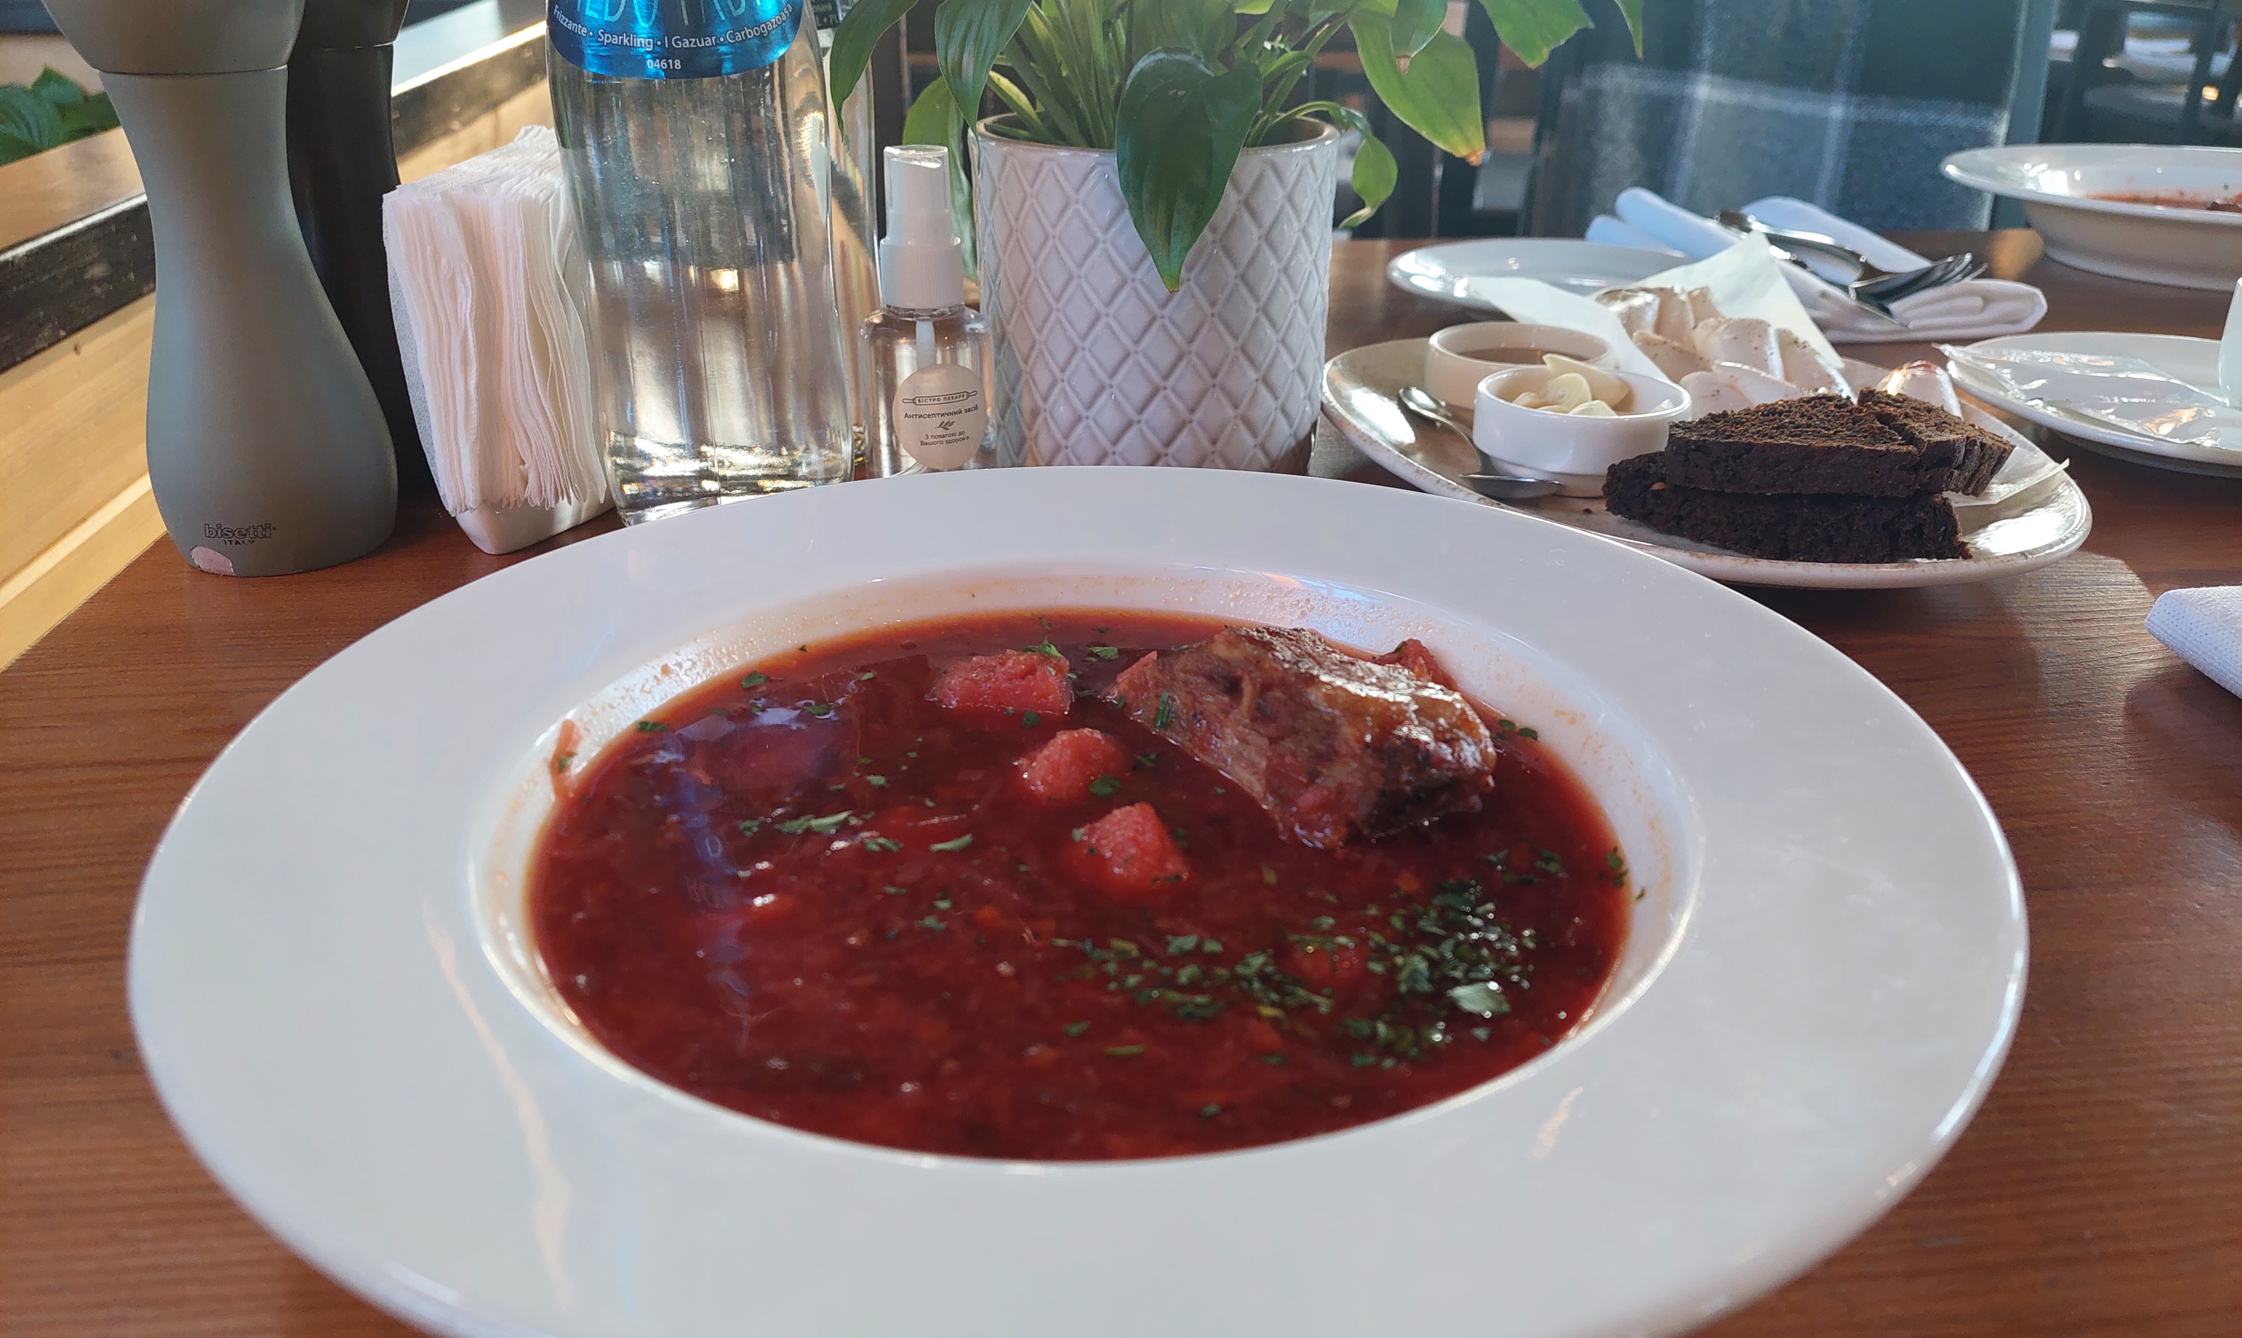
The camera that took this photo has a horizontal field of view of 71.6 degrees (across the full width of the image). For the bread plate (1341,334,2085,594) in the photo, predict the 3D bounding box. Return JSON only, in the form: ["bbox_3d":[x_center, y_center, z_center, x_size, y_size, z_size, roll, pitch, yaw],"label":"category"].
[{"bbox_3d":[0.185,-0.076,0.524,0.228,0.025,0.260,-5,27,-12],"label":"bread plate"}]

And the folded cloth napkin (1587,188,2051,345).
[{"bbox_3d":[0.336,-0.205,0.778,0.115,0.035,0.205,-9,27,-18],"label":"folded cloth napkin"}]

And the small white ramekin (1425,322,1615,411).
[{"bbox_3d":[0.137,-0.098,0.540,0.064,0.030,0.064,0,26,0],"label":"small white ramekin"}]

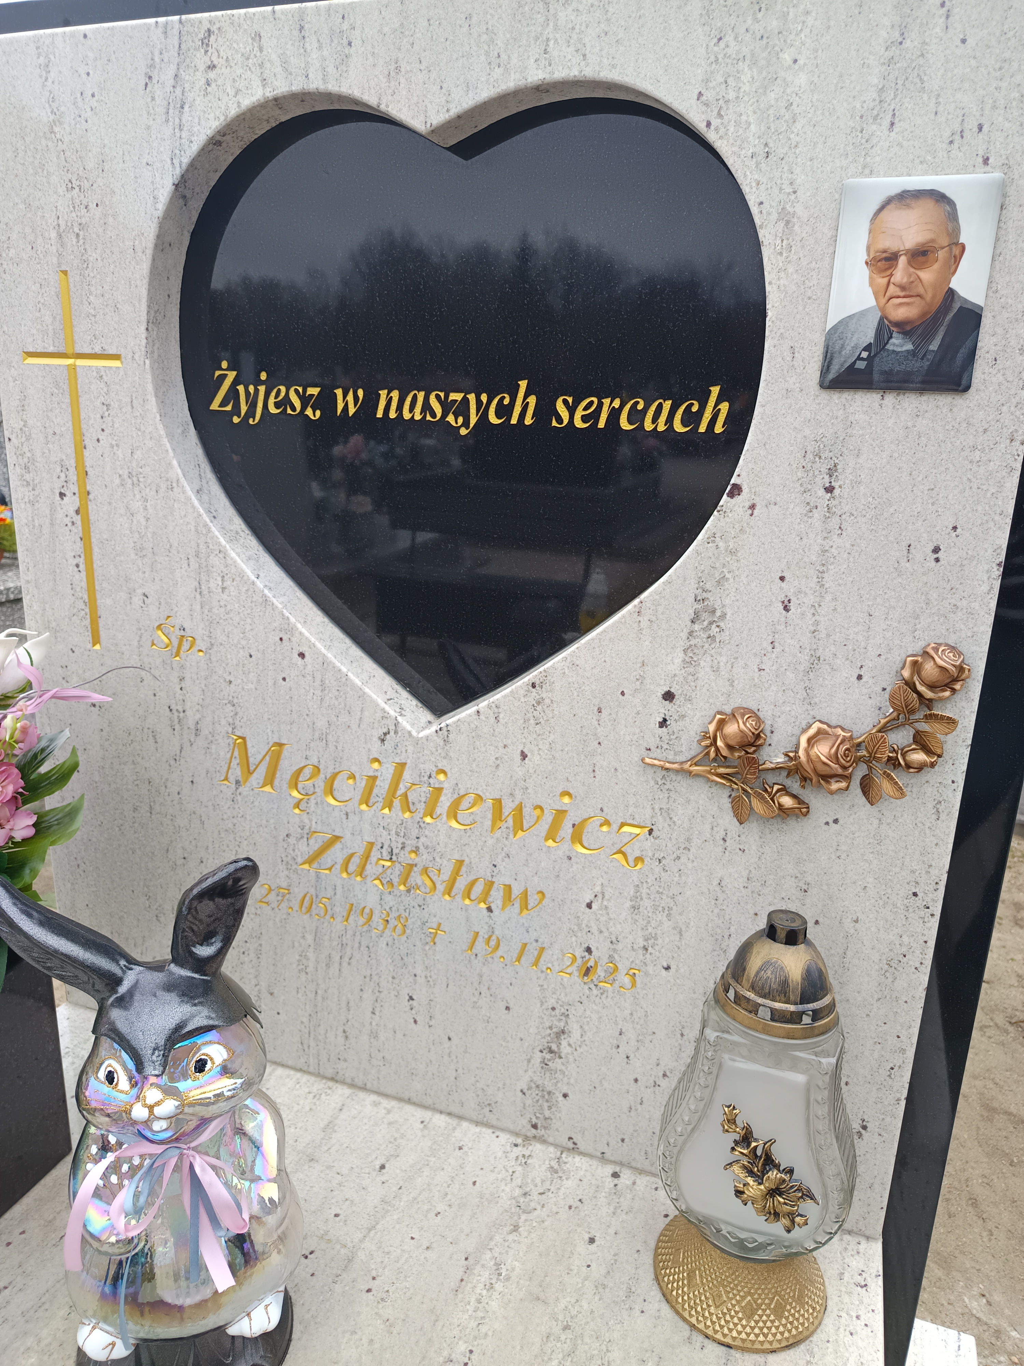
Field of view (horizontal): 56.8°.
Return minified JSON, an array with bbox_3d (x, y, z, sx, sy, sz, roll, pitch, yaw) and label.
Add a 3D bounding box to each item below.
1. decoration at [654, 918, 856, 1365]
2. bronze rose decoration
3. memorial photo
[{"bbox_3d":[0.216,0.369,0.823,0.168,0.367,0.155,8,17,21],"label":"decoration"},{"bbox_3d":[0.238,0.042,0.807,0.255,0.185,0.035,8,17,18],"label":"bronze rose decoration"},{"bbox_3d":[0.295,-0.296,0.707,0.110,0.150,0.010,8,17,18],"label":"memorial photo"}]

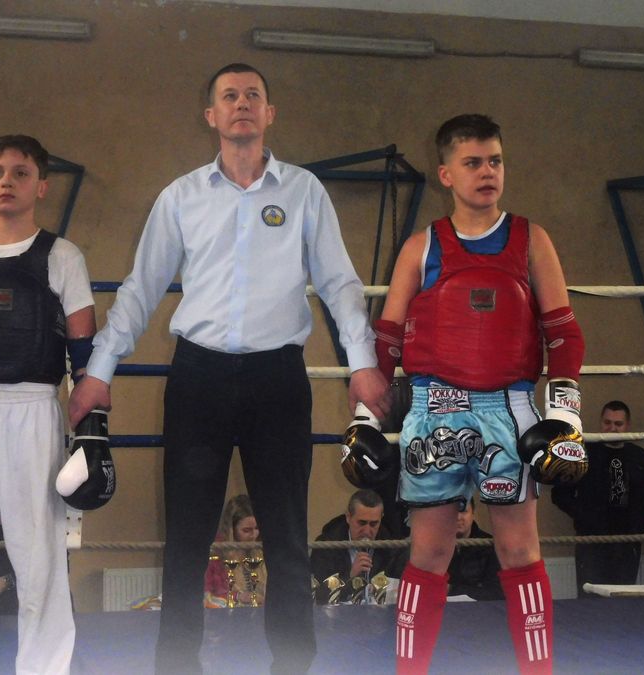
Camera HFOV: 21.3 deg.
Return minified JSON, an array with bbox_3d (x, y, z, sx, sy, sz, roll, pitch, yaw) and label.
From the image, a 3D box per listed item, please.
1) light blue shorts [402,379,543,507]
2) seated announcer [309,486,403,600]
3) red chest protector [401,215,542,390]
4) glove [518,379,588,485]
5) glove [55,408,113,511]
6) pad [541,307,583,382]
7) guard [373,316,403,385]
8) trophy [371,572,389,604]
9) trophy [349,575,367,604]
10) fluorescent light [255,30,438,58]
[{"bbox_3d":[0.382,0.273,4.420,0.360,0.335,0.260,0,-2,13],"label":"light blue shorts"},{"bbox_3d":[0.200,1.360,8.347,0.560,1.250,0.720,0,-3,-9],"label":"seated announcer"},{"bbox_3d":[0.385,-0.090,4.420,0.360,0.450,0.260,0,-2,-6],"label":"red chest protector"},{"bbox_3d":[0.594,0.241,4.400,0.150,0.275,0.145,1,-2,-30],"label":"glove"},{"bbox_3d":[-0.624,0.325,4.530,0.140,0.275,0.145,-2,-2,41],"label":"glove"},{"bbox_3d":[0.621,0.015,4.430,0.115,0.195,0.120,0,-2,0],"label":"pad"},{"bbox_3d":[0.169,0.042,4.500,0.100,0.195,0.110,8,-8,-6],"label":"guard"},{"bbox_3d":[0.269,1.153,7.900,0.090,0.165,0.060,0,-3,-6],"label":"trophy"},{"bbox_3d":[0.163,1.162,7.900,0.085,0.160,0.060,0,-3,-6],"label":"trophy"},{"bbox_3d":[0.146,-1.984,11.620,1.270,0.120,0.110,0,-2,-13],"label":"fluorescent light"}]

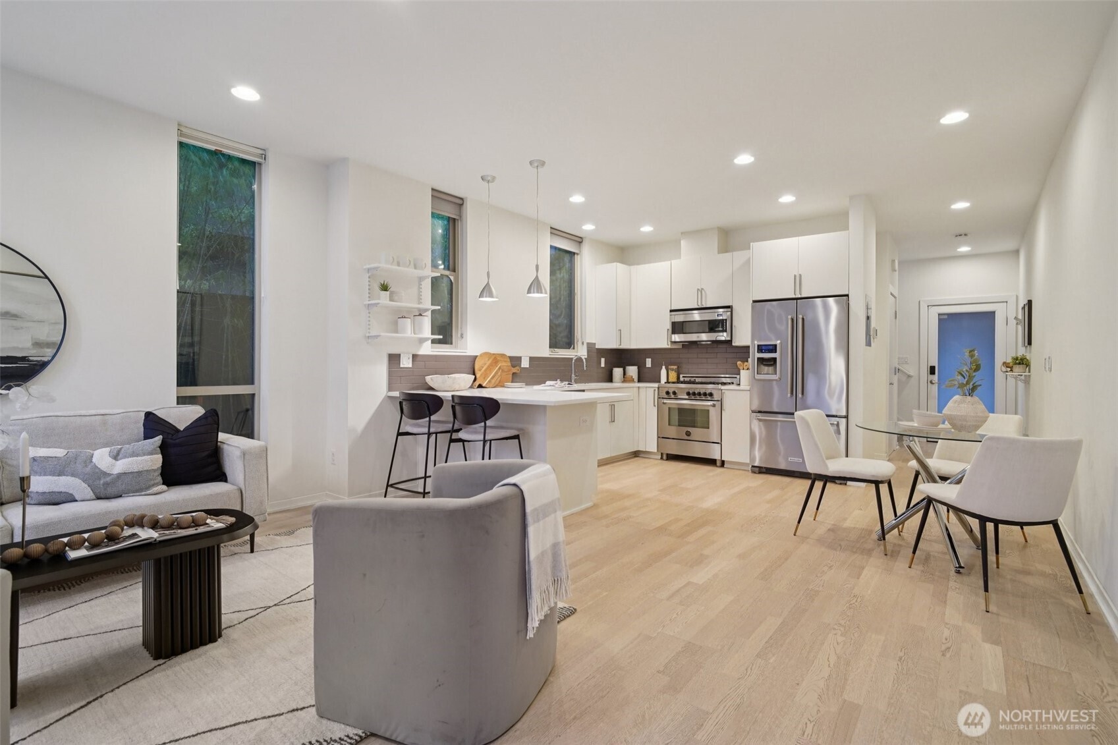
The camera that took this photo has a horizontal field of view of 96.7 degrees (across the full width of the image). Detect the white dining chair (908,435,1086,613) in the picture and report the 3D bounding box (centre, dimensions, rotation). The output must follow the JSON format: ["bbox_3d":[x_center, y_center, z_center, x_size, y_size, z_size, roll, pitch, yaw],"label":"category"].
[{"bbox_3d":[2.184,0.689,2.494,0.500,0.800,0.560,0,1,2],"label":"white dining chair"}]

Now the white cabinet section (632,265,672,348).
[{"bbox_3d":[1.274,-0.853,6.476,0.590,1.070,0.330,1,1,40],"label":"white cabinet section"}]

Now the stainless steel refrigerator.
[{"bbox_3d":[2.575,0.178,5.228,0.900,1.800,0.730,1,1,40],"label":"stainless steel refrigerator"}]

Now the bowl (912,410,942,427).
[{"bbox_3d":[2.252,0.283,3.032,0.165,0.080,0.165,1,0,37],"label":"bowl"}]

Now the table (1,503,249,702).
[{"bbox_3d":[-1.722,0.860,1.794,0.440,0.460,1.050,1,1,40],"label":"table"}]

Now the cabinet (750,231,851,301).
[{"bbox_3d":[2.608,-1.062,5.257,0.915,0.610,0.620,1,1,40],"label":"cabinet"}]

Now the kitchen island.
[{"bbox_3d":[-0.460,0.608,4.148,1.890,0.900,0.980,1,0,40],"label":"kitchen island"}]

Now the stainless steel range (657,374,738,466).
[{"bbox_3d":[1.689,0.551,5.999,0.780,1.030,0.660,1,1,40],"label":"stainless steel range"}]

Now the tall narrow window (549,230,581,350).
[{"bbox_3d":[0.051,-0.987,6.188,0.120,1.490,0.720,1,1,40],"label":"tall narrow window"}]

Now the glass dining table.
[{"bbox_3d":[2.314,0.707,2.909,1.060,0.754,1.060,1,1,40],"label":"glass dining table"}]

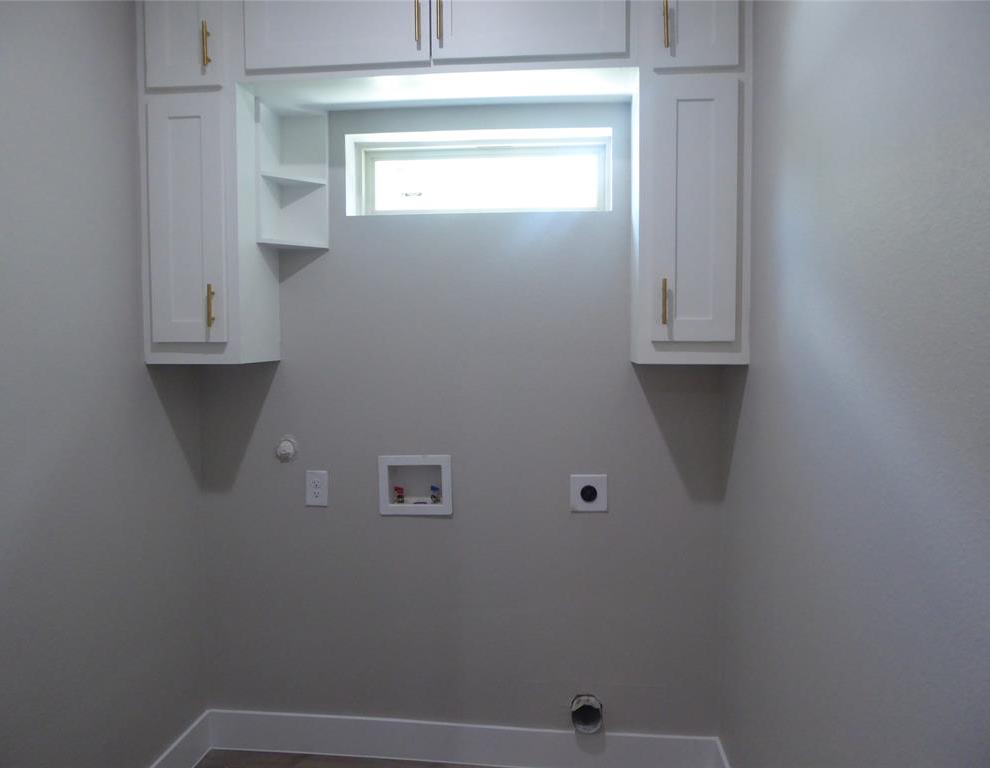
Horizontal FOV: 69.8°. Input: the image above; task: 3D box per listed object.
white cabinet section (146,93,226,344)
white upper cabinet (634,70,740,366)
[{"bbox_3d":[-0.883,-0.487,2.211,0.232,0.720,0.280,0,3,6],"label":"white cabinet section"},{"bbox_3d":[0.573,-0.477,2.136,0.294,0.828,0.302,0,3,6],"label":"white upper cabinet"}]

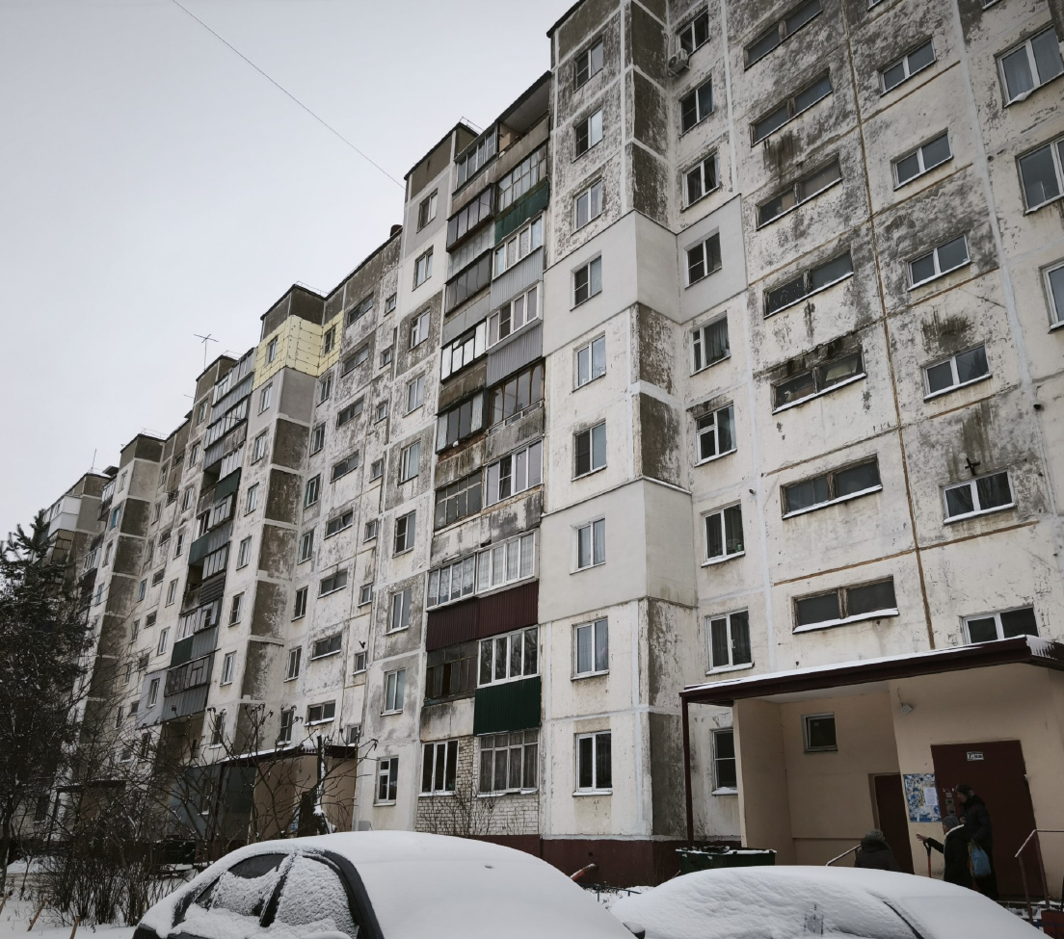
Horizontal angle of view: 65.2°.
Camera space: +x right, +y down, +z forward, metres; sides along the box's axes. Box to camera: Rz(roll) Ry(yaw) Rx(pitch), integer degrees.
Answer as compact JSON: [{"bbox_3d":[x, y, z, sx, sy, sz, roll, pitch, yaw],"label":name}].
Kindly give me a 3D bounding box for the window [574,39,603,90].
[{"bbox_3d":[1.942,-13.894,28.475,0.150,1.360,1.270,18,-27,-36],"label":"window"}]

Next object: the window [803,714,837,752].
[{"bbox_3d":[6.518,5.968,18.865,0.200,0.816,0.826,17,-26,-37],"label":"window"}]

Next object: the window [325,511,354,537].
[{"bbox_3d":[-9.118,2.562,39.445,0.200,0.856,2.523,17,-26,-37],"label":"window"}]

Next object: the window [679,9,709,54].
[{"bbox_3d":[5.545,-15.028,28.546,0.150,1.360,1.280,17,-25,-38],"label":"window"}]

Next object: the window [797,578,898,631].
[{"bbox_3d":[7.258,3.184,19.403,0.180,0.876,2.656,17,-25,-36],"label":"window"}]

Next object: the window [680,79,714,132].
[{"bbox_3d":[5.190,-11.467,26.202,0.150,1.320,1.320,17,-26,-35],"label":"window"}]

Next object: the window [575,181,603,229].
[{"bbox_3d":[1.816,-8.380,26.396,0.150,1.360,1.270,18,-27,-36],"label":"window"}]

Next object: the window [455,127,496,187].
[{"bbox_3d":[-2.246,-12.513,33.472,0.200,1.428,2.754,17,-26,-37],"label":"window"}]

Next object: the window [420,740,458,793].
[{"bbox_3d":[-2.834,9.131,25.454,0.150,1.500,1.800,17,-26,-35],"label":"window"}]

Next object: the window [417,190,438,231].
[{"bbox_3d":[-4.378,-10.838,34.808,0.150,1.340,1.320,17,-26,-35],"label":"window"}]

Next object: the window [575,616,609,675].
[{"bbox_3d":[1.540,4.596,21.476,0.150,1.360,1.270,18,-27,-36],"label":"window"}]

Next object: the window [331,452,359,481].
[{"bbox_3d":[-9.239,-0.131,41.168,0.150,0.760,2.570,17,-25,-38],"label":"window"}]

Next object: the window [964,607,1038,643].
[{"bbox_3d":[9.347,3.247,16.603,0.180,0.824,1.431,17,-25,-36],"label":"window"}]

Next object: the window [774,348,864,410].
[{"bbox_3d":[7.221,-2.239,21.064,0.200,0.856,2.624,17,-26,-37],"label":"window"}]

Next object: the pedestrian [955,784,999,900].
[{"bbox_3d":[7.048,5.863,13.115,0.500,1.670,0.520,-11,-25,30],"label":"pedestrian"}]

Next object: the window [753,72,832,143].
[{"bbox_3d":[7.222,-10.086,23.220,0.150,0.760,2.600,17,-26,-35],"label":"window"}]

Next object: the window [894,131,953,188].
[{"bbox_3d":[9.467,-7.526,20.265,0.200,0.790,1.413,17,-26,-37],"label":"window"}]

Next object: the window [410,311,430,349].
[{"bbox_3d":[-4.696,-5.800,34.656,0.150,1.390,1.300,17,-25,-38],"label":"window"}]

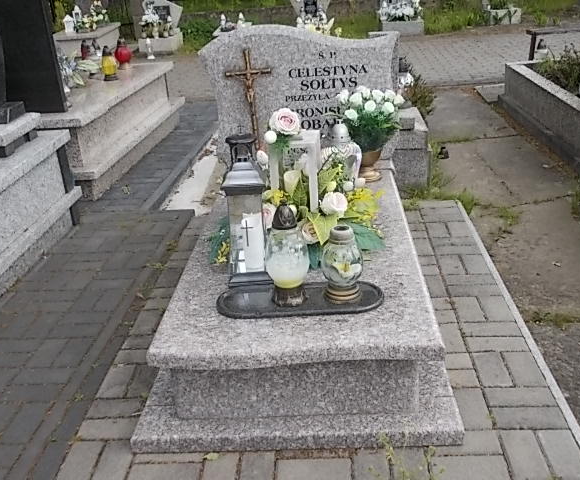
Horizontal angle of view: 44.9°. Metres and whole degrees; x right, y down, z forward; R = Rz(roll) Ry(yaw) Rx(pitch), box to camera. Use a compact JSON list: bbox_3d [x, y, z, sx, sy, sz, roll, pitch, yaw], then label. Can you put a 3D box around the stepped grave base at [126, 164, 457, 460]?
[{"bbox_3d":[0.057,0.117,2.703,0.930,0.295,1.720,-1,23,4],"label":"stepped grave base"}]

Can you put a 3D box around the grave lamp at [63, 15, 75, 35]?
[{"bbox_3d":[-3.230,-3.154,10.222,0.155,0.255,0.150,-4,23,-2],"label":"grave lamp"}]

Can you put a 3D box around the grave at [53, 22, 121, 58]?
[{"bbox_3d":[-3.011,-3.002,10.546,0.720,0.300,1.750,-4,23,-2],"label":"grave"}]

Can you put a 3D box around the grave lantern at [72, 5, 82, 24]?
[{"bbox_3d":[-3.463,-3.657,11.504,0.120,0.337,0.120,-4,22,0],"label":"grave lantern"}]

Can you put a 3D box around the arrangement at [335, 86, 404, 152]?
[{"bbox_3d":[0.356,-0.537,3.150,0.320,0.300,0.300,-1,23,4],"label":"arrangement"}]

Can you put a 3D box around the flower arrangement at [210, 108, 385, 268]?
[{"bbox_3d":[0.029,-0.206,2.514,0.590,0.460,0.400,-1,23,4],"label":"flower arrangement"}]

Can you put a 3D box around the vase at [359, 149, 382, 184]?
[{"bbox_3d":[0.365,-0.359,3.228,0.120,0.160,0.120,-1,23,4],"label":"vase"}]

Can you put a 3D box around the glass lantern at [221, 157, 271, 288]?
[{"bbox_3d":[-0.133,-0.088,2.252,0.150,0.465,0.150,-1,23,4],"label":"glass lantern"}]

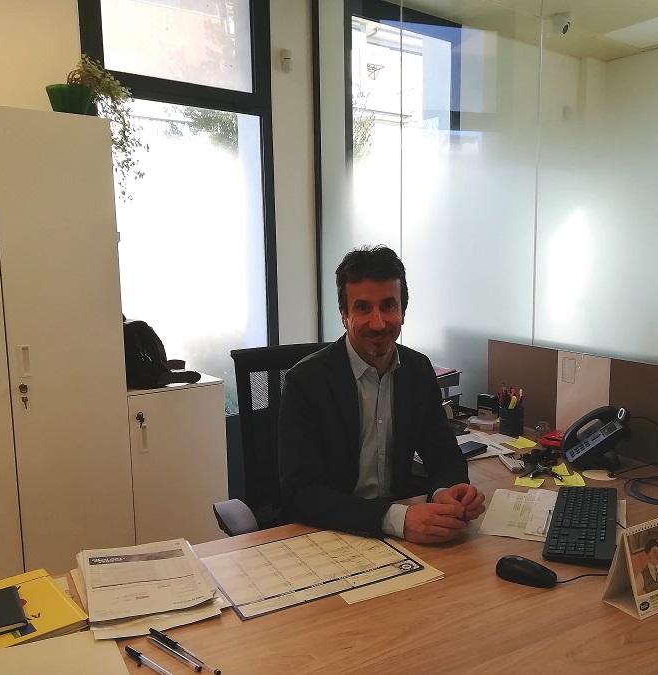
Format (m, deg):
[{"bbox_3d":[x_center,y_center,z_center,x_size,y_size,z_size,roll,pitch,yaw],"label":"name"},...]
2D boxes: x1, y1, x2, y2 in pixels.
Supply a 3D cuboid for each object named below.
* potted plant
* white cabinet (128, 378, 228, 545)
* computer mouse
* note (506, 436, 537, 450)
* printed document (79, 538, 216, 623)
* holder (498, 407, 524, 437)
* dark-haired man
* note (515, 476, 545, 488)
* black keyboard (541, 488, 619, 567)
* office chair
[{"bbox_3d":[-0.962,-0.846,2.801,0.354,0.533,0.310,-7,10,-39],"label":"potted plant"},{"bbox_3d":[-0.797,0.586,3.201,0.463,0.798,0.440,-7,10,-39],"label":"white cabinet"},{"bbox_3d":[0.395,0.469,1.351,0.117,0.037,0.063,3,9,23],"label":"computer mouse"},{"bbox_3d":[0.638,0.353,2.251,0.080,0.016,0.080,4,9,30],"label":"note"},{"bbox_3d":[-0.365,0.472,1.338,0.212,0.010,0.297,-4,9,-23],"label":"printed document"},{"bbox_3d":[0.657,0.288,2.430,0.084,0.095,0.084,2,8,15],"label":"holder"},{"bbox_3d":[0.144,0.479,1.709,0.530,1.400,0.700,-4,8,-21],"label":"dark-haired man"},{"bbox_3d":[0.564,0.407,1.903,0.076,0.006,0.074,3,9,25],"label":"note"},{"bbox_3d":[0.602,0.438,1.597,0.155,0.026,0.442,3,9,22],"label":"black keyboard"},{"bbox_3d":[0.049,0.604,1.870,0.630,1.110,0.650,-5,9,-28],"label":"office chair"}]

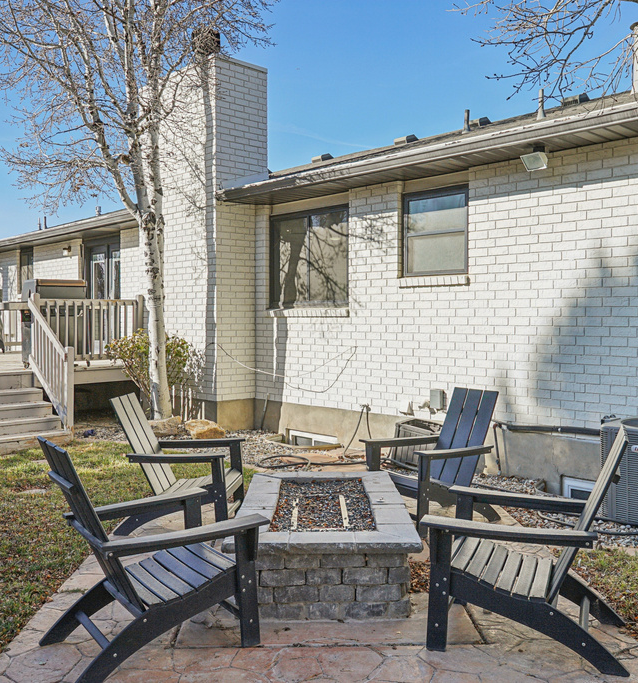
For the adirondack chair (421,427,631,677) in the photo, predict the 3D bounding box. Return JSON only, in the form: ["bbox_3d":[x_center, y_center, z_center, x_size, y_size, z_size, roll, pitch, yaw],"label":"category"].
[{"bbox_3d":[0.988,0.896,3.331,0.880,0.960,0.750,1,1,21],"label":"adirondack chair"}]

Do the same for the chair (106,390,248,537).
[{"bbox_3d":[-0.994,0.850,5.042,0.840,0.935,0.720,0,2,5],"label":"chair"}]

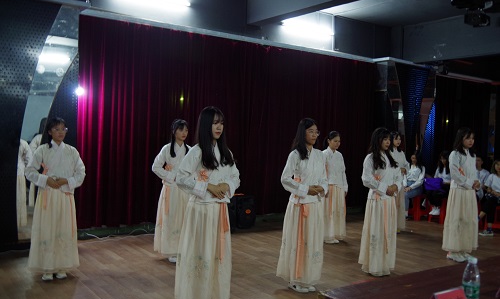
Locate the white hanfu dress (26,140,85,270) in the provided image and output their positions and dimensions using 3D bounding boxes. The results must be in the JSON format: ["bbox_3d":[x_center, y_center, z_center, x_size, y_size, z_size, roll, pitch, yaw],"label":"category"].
[{"bbox_3d":[-1.893,0.526,4.866,0.550,1.248,0.430,1,1,-33],"label":"white hanfu dress"}]

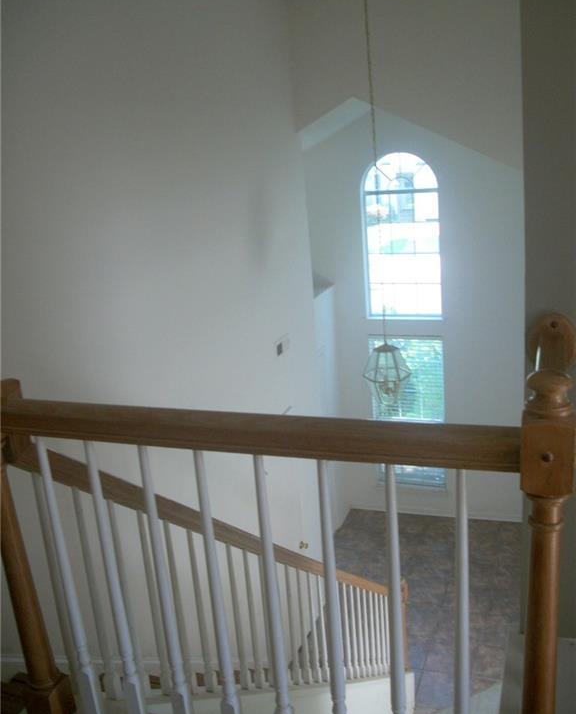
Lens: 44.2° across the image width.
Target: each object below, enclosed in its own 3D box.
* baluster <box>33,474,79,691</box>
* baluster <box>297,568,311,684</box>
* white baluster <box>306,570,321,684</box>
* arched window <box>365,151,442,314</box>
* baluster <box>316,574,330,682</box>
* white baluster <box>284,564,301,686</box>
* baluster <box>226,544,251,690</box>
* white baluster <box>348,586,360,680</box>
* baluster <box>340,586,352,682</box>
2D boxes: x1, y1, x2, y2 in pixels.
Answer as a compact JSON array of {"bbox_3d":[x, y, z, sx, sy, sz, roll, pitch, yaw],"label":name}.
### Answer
[{"bbox_3d":[-0.543,0.568,1.702,0.032,0.646,0.032,3,19,22],"label":"baluster"},{"bbox_3d":[0.072,1.257,3.298,0.032,0.646,0.032,3,19,22],"label":"baluster"},{"bbox_3d":[0.123,1.312,3.431,0.032,0.646,0.032,3,19,22],"label":"white baluster"},{"bbox_3d":[1.224,-1.277,7.582,0.817,1.769,0.100,1,18,19],"label":"arched window"},{"bbox_3d":[0.174,1.369,3.564,0.032,0.646,0.032,3,19,22],"label":"baluster"},{"bbox_3d":[0.020,1.201,3.165,0.032,0.646,0.032,3,19,22],"label":"white baluster"},{"bbox_3d":[-0.186,0.970,2.633,0.032,0.646,0.032,3,19,22],"label":"baluster"},{"bbox_3d":[0.383,1.593,4.096,0.032,0.646,0.032,3,19,22],"label":"white baluster"},{"bbox_3d":[0.331,1.537,3.963,0.032,0.646,0.032,3,19,22],"label":"baluster"}]

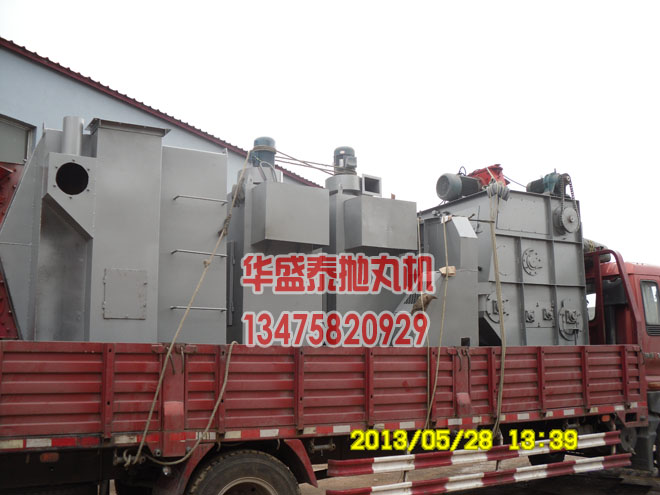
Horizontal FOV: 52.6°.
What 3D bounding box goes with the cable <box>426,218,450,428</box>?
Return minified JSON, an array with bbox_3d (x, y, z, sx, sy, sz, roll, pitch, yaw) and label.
[{"bbox_3d":[1.003,0.601,6.016,0.172,1.950,0.789,-4,-9,25],"label":"cable"}]

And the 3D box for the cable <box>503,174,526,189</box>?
[{"bbox_3d":[2.226,-0.796,8.050,0.300,0.170,0.050,0,-8,0],"label":"cable"}]

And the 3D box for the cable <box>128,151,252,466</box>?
[{"bbox_3d":[-0.814,0.273,5.168,0.557,2.580,1.480,-4,-9,26],"label":"cable"}]

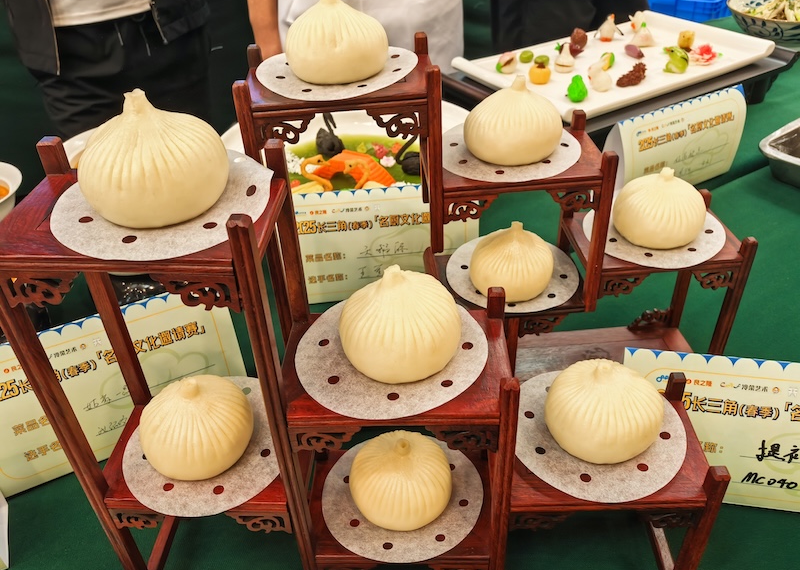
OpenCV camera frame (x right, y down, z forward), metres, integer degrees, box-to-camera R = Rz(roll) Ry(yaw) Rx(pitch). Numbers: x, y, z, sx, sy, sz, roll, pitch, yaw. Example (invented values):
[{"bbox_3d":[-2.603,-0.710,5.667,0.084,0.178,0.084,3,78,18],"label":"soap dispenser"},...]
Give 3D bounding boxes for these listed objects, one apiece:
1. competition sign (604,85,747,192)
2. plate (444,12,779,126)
[{"bbox_3d":[0.385,-0.195,0.882,0.242,0.128,0.058,-20,39,-23],"label":"competition sign"},{"bbox_3d":[0.387,-0.394,1.119,0.526,0.035,0.280,-24,40,-26],"label":"plate"}]

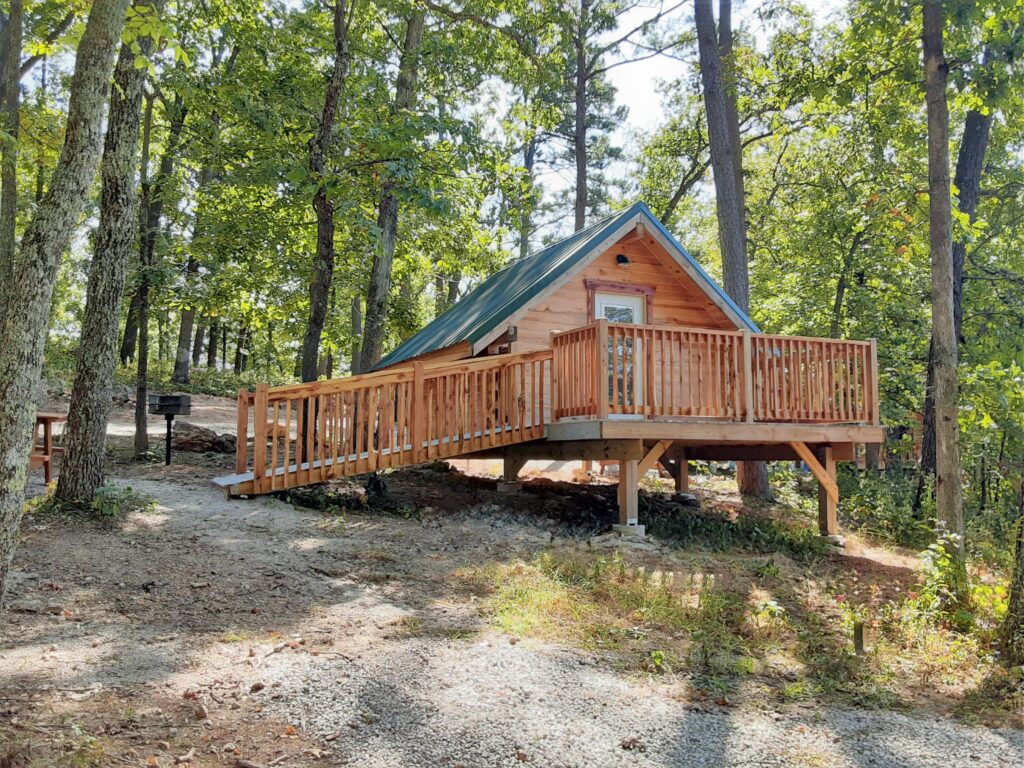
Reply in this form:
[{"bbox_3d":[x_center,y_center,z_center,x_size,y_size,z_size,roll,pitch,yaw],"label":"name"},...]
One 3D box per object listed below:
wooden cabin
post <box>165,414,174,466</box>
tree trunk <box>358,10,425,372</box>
[{"bbox_3d":[-0.136,-0.331,12.253,8.457,4.615,7.707,2,-4,-24],"label":"wooden cabin"},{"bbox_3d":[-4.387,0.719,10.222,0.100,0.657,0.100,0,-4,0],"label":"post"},{"bbox_3d":[-2.470,-3.267,16.303,0.480,9.065,0.480,6,-4,0],"label":"tree trunk"}]

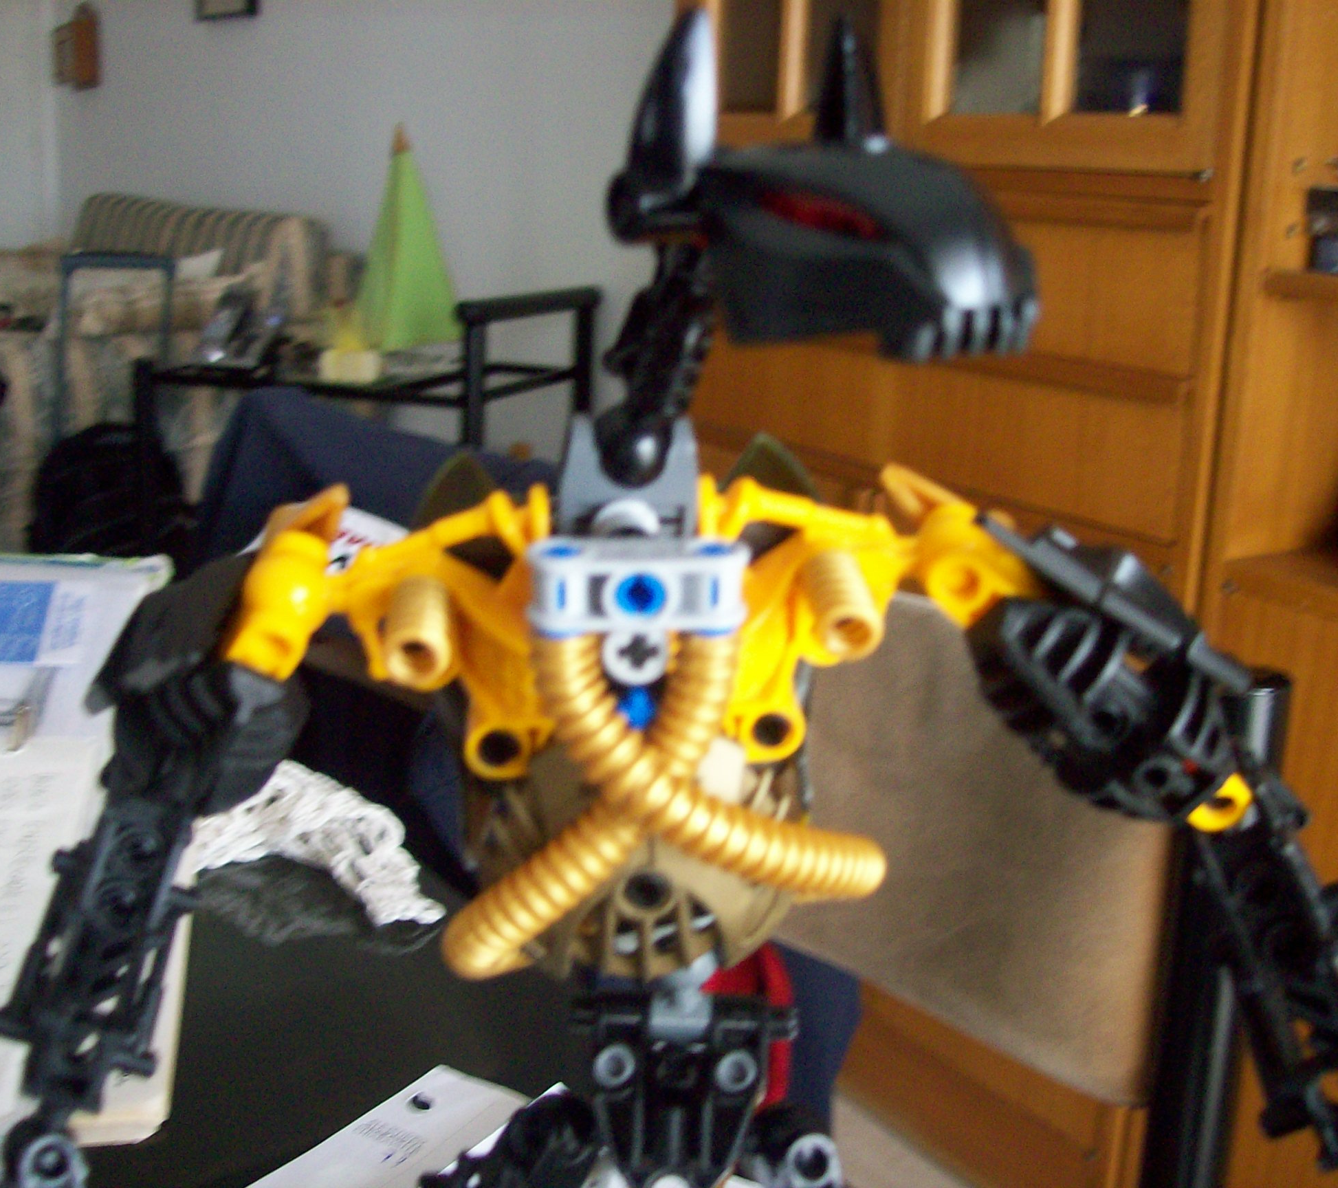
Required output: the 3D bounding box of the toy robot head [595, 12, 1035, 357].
[{"bbox_3d":[0.023,-0.049,0.199,0.046,0.037,0.041,12,17,34],"label":"toy robot head"}]

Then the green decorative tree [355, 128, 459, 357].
[{"bbox_3d":[-0.407,-0.561,2.557,0.128,0.350,0.128,-7,17,-31],"label":"green decorative tree"}]

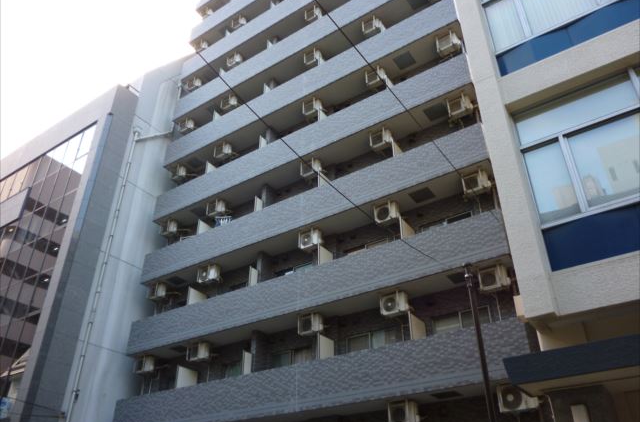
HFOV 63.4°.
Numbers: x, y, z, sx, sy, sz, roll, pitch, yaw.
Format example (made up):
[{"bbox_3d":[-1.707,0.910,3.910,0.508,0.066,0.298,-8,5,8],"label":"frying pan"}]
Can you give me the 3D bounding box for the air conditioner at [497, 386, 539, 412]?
[{"bbox_3d":[4.404,4.245,11.568,0.750,0.550,0.280,-20,-38,28],"label":"air conditioner"}]

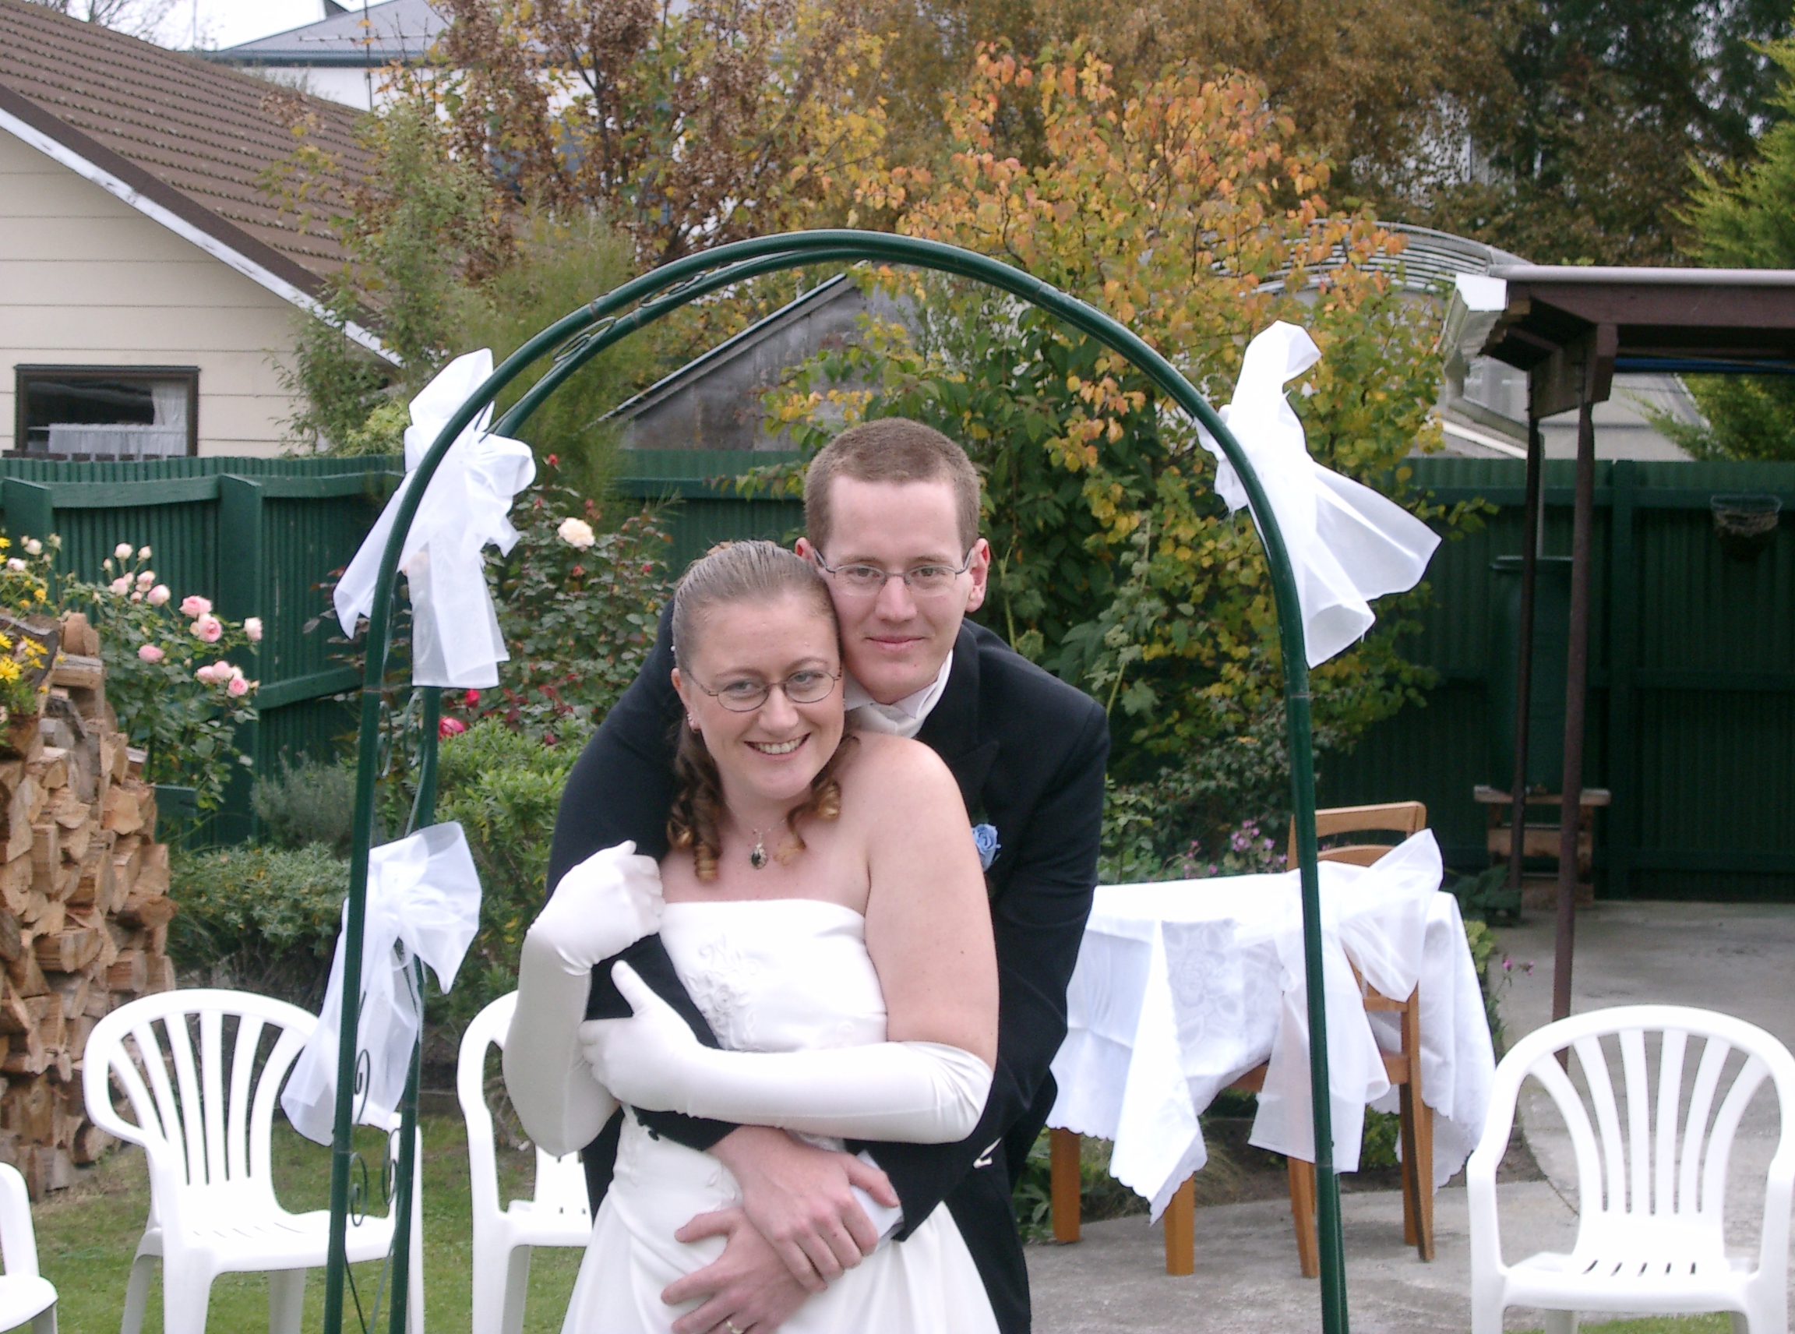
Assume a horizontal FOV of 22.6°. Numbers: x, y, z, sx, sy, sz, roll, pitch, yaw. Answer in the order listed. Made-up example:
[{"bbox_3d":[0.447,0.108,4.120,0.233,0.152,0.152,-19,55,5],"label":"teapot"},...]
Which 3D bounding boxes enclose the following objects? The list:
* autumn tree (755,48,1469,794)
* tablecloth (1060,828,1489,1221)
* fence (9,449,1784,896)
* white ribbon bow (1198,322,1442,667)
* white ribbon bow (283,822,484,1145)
[{"bbox_3d":[0.730,-0.471,15.293,2.350,3.040,2.200,0,2,0],"label":"autumn tree"},{"bbox_3d":[0.735,0.800,9.631,0.900,0.610,0.800,-1,2,-34],"label":"tablecloth"},{"bbox_3d":[0.450,0.103,16.712,7.000,1.800,4.600,0,2,0],"label":"fence"},{"bbox_3d":[0.469,-0.191,4.970,0.260,0.375,0.220,0,2,-6],"label":"white ribbon bow"},{"bbox_3d":[-0.570,0.350,4.970,0.225,0.360,0.220,0,2,-6],"label":"white ribbon bow"}]

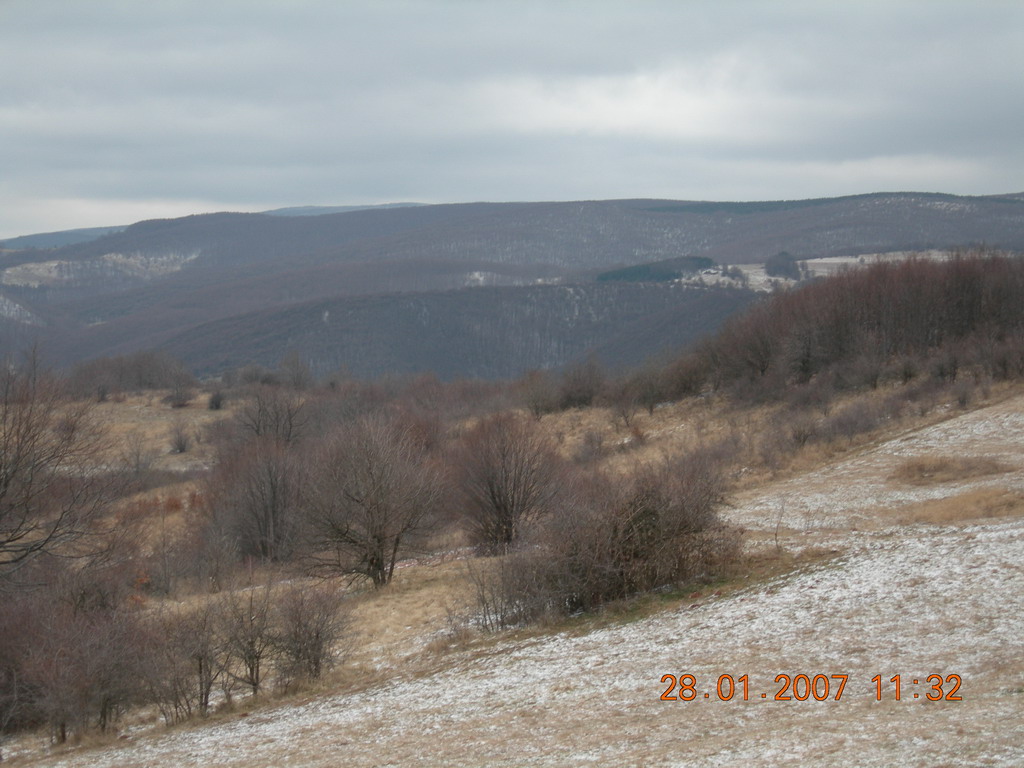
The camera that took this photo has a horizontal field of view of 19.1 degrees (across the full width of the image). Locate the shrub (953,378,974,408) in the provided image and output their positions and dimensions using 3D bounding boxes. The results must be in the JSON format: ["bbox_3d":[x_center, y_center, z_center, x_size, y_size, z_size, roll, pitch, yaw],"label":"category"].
[{"bbox_3d":[26.673,0.561,180.000,1.300,1.772,1.235,0,3,0],"label":"shrub"}]

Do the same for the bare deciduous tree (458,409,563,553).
[{"bbox_3d":[-0.049,3.266,100.000,3.545,4.660,3.367,0,3,0],"label":"bare deciduous tree"}]

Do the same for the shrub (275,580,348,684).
[{"bbox_3d":[-5.026,6.223,76.000,1.896,2.544,1.801,0,3,0],"label":"shrub"}]

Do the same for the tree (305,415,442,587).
[{"bbox_3d":[-4.000,3.365,88.000,3.986,4.968,3.786,0,3,0],"label":"tree"}]

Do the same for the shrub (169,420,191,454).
[{"bbox_3d":[-19.643,3.161,180.000,1.300,2.009,1.235,0,3,0],"label":"shrub"}]

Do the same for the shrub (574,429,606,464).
[{"bbox_3d":[3.993,3.179,155.000,1.628,1.831,1.546,0,3,0],"label":"shrub"}]

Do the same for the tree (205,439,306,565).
[{"bbox_3d":[-8.598,4.015,105.000,3.860,4.273,3.667,0,3,0],"label":"tree"}]

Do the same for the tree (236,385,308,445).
[{"bbox_3d":[-13.756,1.752,175.000,4.135,3.446,3.929,0,3,0],"label":"tree"}]

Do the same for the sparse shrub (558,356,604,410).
[{"bbox_3d":[4.448,-0.032,195.000,2.944,3.456,2.797,0,3,0],"label":"sparse shrub"}]

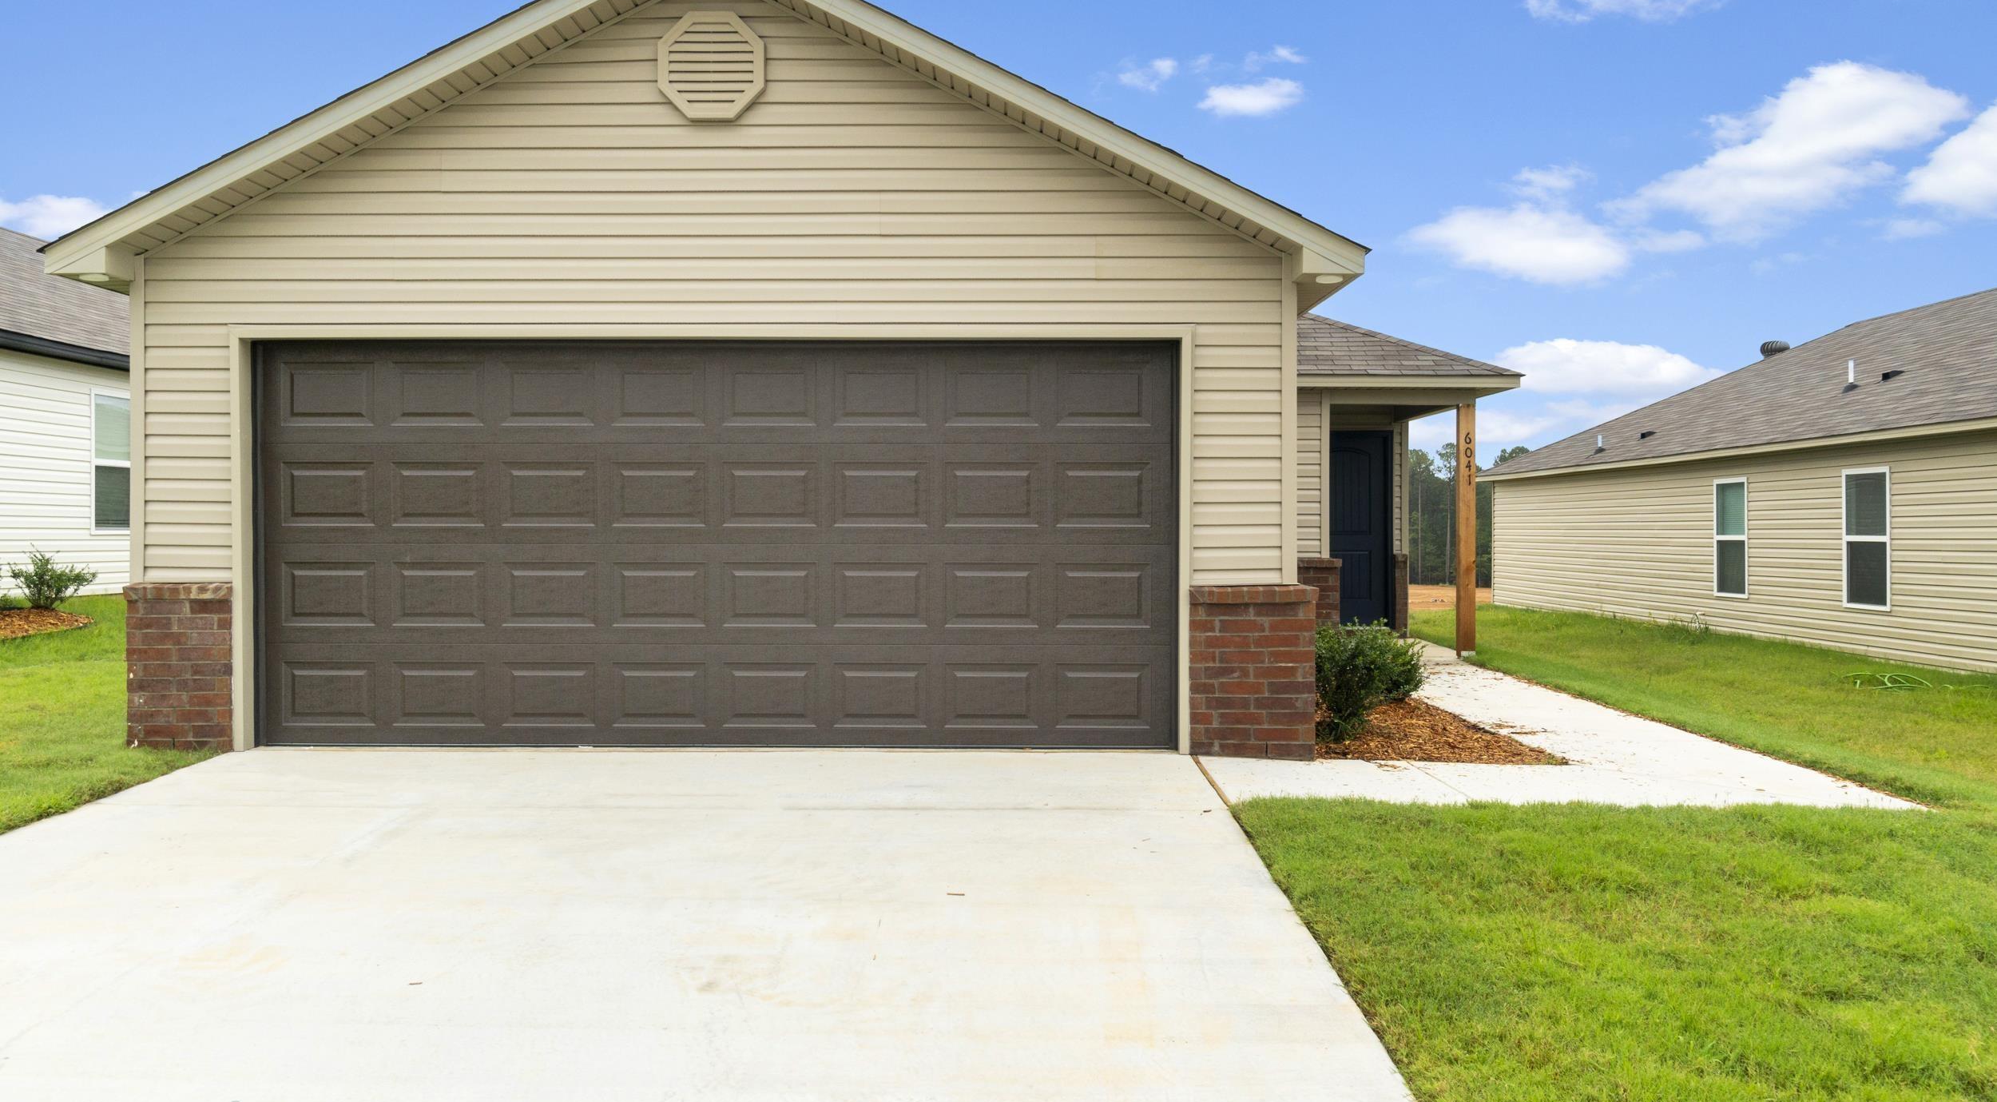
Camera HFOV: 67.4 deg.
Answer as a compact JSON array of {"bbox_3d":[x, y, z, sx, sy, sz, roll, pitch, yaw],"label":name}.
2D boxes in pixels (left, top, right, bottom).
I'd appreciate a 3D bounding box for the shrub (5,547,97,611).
[{"bbox_3d":[-8.680,0.260,13.700,0.780,0.560,0.750,0,1,-1],"label":"shrub"}]

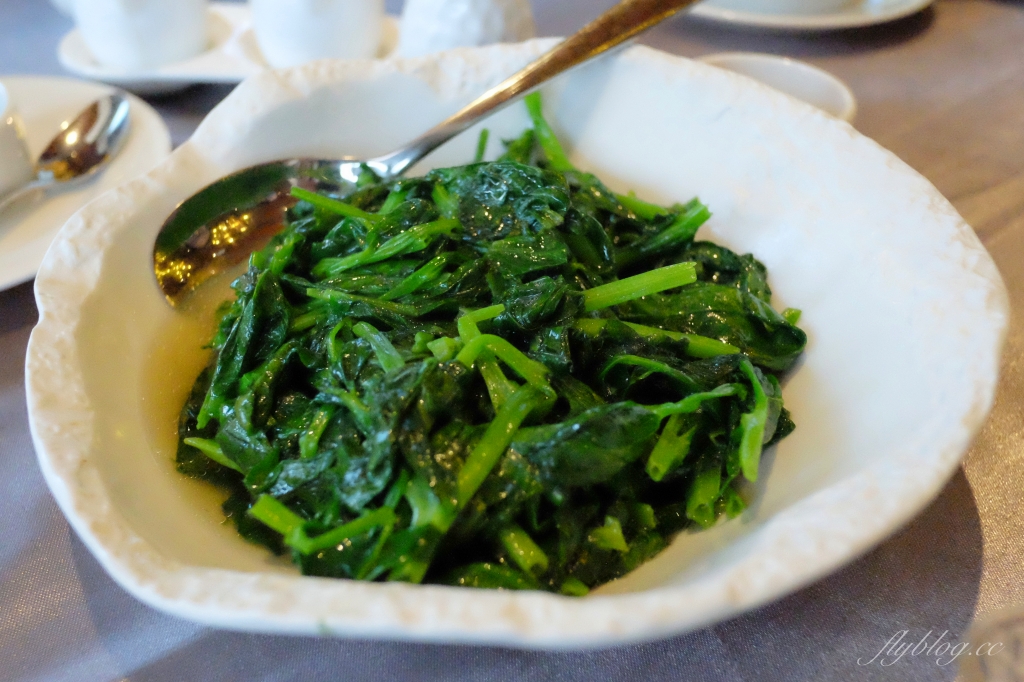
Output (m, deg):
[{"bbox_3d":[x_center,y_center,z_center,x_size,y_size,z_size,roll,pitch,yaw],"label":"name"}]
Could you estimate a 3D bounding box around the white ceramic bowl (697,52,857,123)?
[{"bbox_3d":[0.127,-0.119,0.398,0.094,0.020,0.094,1,44,-1],"label":"white ceramic bowl"}]

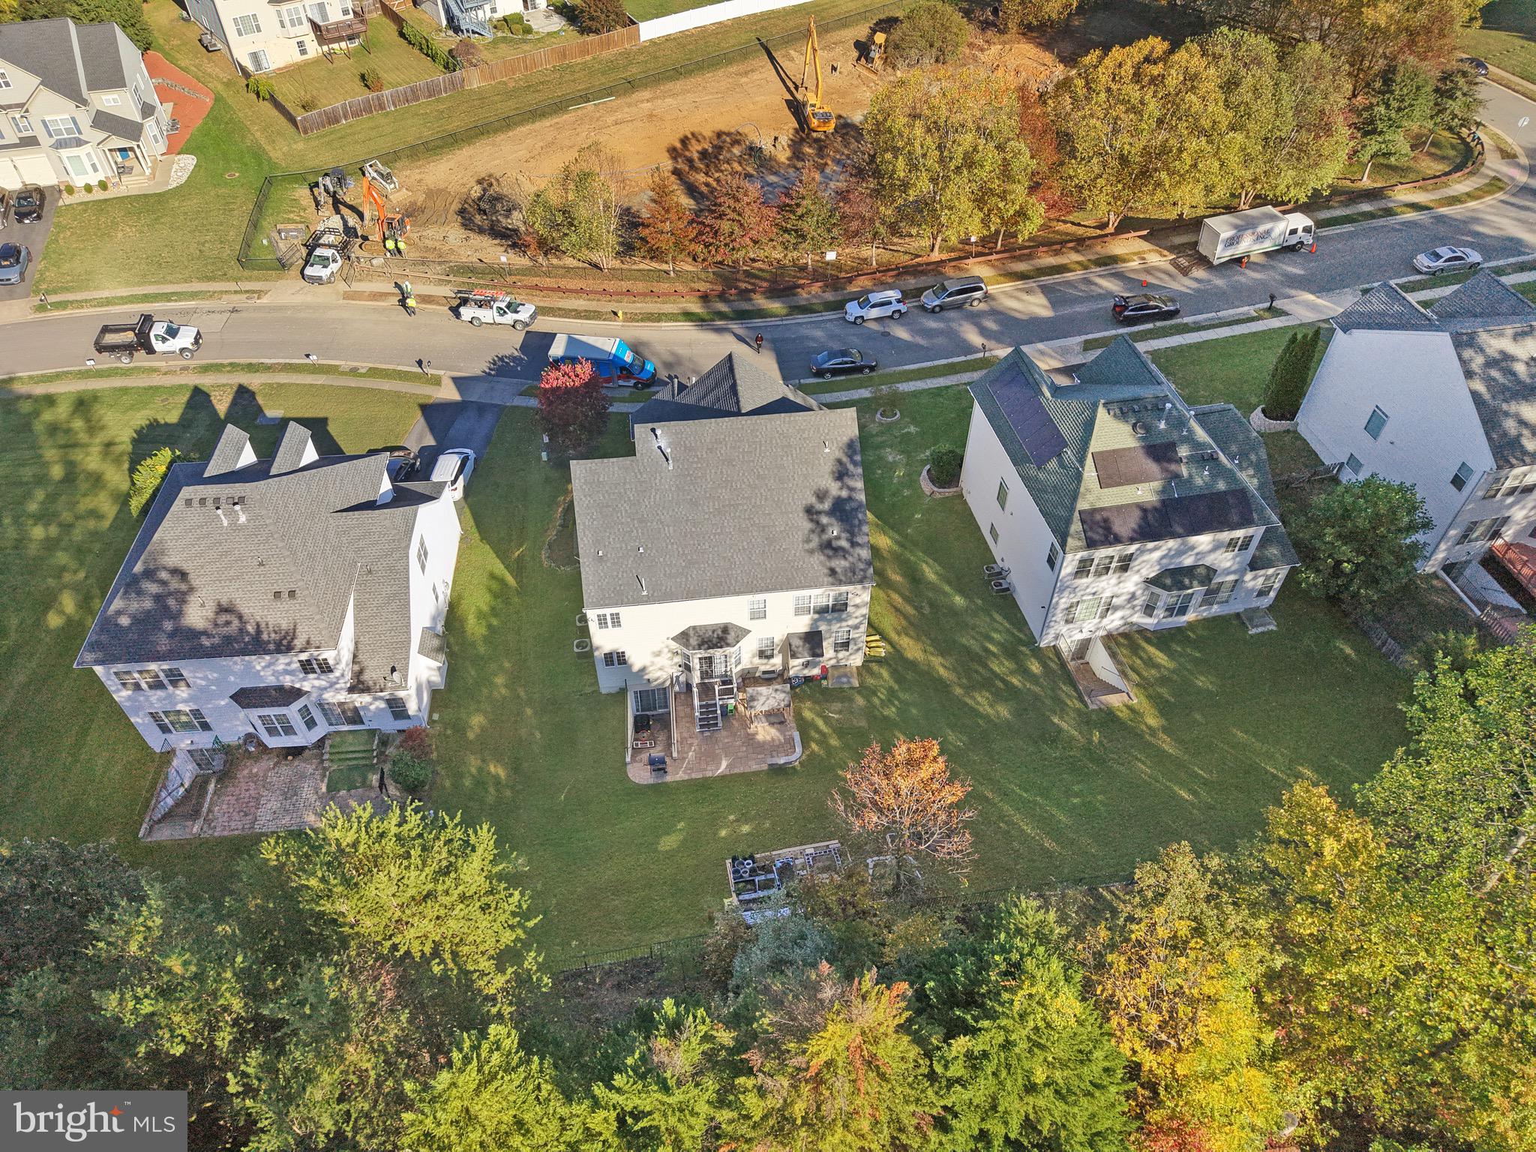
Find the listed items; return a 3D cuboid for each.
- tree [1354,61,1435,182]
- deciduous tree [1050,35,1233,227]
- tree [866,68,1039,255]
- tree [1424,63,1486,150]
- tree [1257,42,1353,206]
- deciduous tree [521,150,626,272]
[{"bbox_3d":[50.001,-36.398,85.314,5.200,9.600,5.200,0,45,0],"label":"tree"},{"bbox_3d":[28.343,-33.000,82.277,12.500,13.800,12.500,0,47,0],"label":"deciduous tree"},{"bbox_3d":[13.797,-30.511,81.165,12.300,13.600,12.300,0,47,0],"label":"tree"},{"bbox_3d":[57.767,-39.337,89.872,4.300,7.240,4.300,0,46,0],"label":"tree"},{"bbox_3d":[42.029,-35.259,83.783,6.500,12.400,6.500,0,46,0],"label":"tree"},{"bbox_3d":[-14.951,-28.022,81.839,7.600,9.720,7.600,0,46,0],"label":"deciduous tree"}]

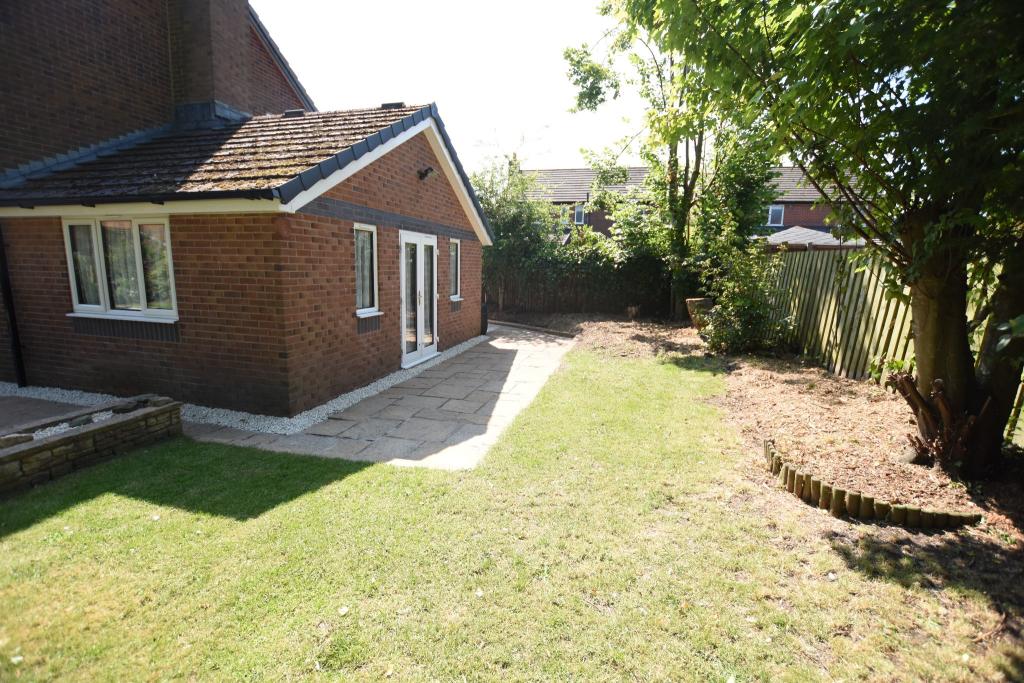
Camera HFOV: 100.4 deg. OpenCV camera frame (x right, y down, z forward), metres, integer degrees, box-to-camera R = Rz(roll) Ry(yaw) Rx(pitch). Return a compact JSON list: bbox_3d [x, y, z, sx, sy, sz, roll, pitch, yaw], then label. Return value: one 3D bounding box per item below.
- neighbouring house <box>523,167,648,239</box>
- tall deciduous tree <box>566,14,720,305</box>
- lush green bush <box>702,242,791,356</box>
[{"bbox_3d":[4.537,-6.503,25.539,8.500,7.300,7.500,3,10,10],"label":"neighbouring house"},{"bbox_3d":[3.864,-5.367,13.657,4.800,9.200,4.500,1,10,0],"label":"tall deciduous tree"},{"bbox_3d":[4.872,-0.971,9.052,1.800,2.200,1.600,1,10,0],"label":"lush green bush"}]

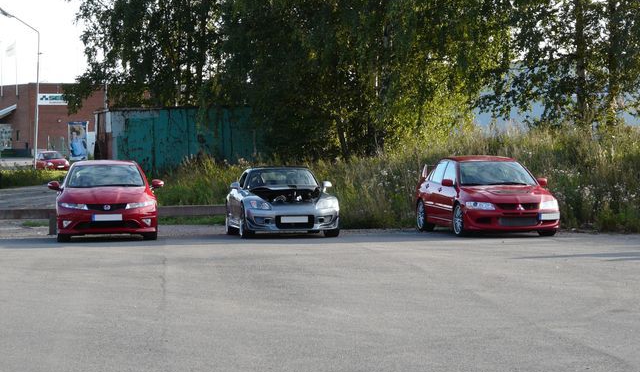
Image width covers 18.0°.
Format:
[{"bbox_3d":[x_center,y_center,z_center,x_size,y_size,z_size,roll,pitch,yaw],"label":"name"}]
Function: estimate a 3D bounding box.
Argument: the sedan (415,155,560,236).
[{"bbox_3d":[3.016,0.161,36.800,1.780,1.450,4.490,0,1,-12],"label":"sedan"}]

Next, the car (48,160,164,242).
[{"bbox_3d":[-3.880,0.254,36.600,1.790,1.440,4.260,0,1,-7],"label":"car"}]

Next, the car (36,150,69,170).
[{"bbox_3d":[-17.600,-1.565,132.000,1.700,1.440,4.100,-1,1,-25],"label":"car"}]

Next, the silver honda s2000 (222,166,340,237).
[{"bbox_3d":[-0.728,0.290,36.700,1.760,1.270,4.130,0,1,-8],"label":"silver honda s2000"}]

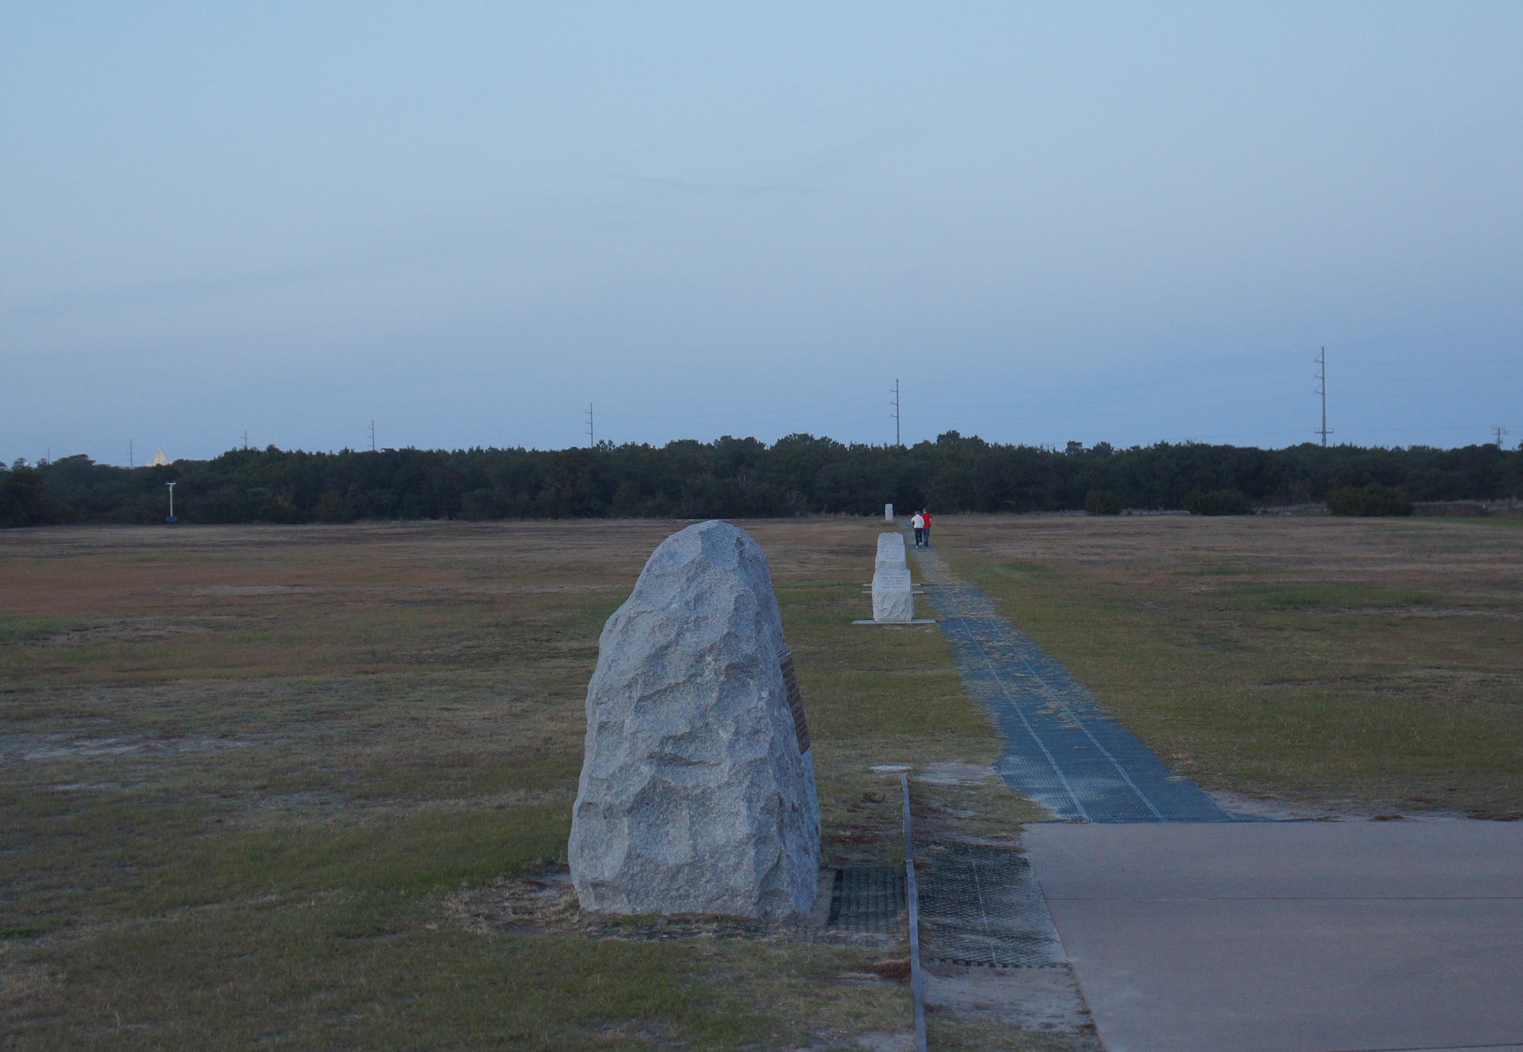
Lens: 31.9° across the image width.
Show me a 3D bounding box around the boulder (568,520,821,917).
[{"bbox_3d":[-0.340,0.930,13.600,1.270,1.920,1.400,0,0,4],"label":"boulder"}]

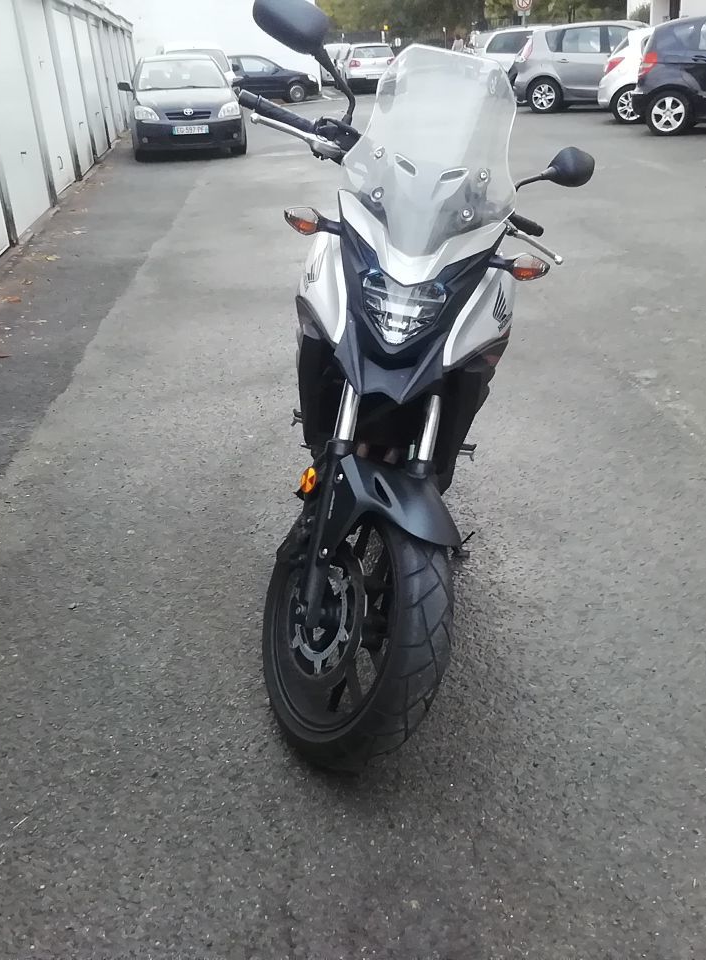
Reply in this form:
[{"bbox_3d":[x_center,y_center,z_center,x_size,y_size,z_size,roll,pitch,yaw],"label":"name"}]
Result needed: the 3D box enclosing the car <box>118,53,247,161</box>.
[{"bbox_3d":[-2.747,-6.288,16.660,1.740,1.470,4.220,-5,23,-7],"label":"car"}]

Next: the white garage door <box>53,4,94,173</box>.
[{"bbox_3d":[-4.100,-5.700,14.654,0.070,2.160,2.420,-7,23,-6],"label":"white garage door"}]

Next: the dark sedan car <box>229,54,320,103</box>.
[{"bbox_3d":[-3.126,-12.433,31.016,4.200,1.430,1.750,-6,23,-4],"label":"dark sedan car"}]

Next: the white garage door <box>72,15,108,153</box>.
[{"bbox_3d":[-4.511,-6.751,17.182,0.070,2.160,2.420,-7,23,-6],"label":"white garage door"}]

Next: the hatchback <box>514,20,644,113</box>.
[{"bbox_3d":[5.291,-8.198,19.831,4.340,1.640,1.840,1,23,2],"label":"hatchback"}]

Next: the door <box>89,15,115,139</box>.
[{"bbox_3d":[-4.922,-7.803,19.709,0.070,2.160,2.420,-7,23,-6],"label":"door"}]

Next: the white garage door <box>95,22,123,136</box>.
[{"bbox_3d":[-5.333,-8.854,22.237,0.070,2.160,2.420,-7,23,-6],"label":"white garage door"}]

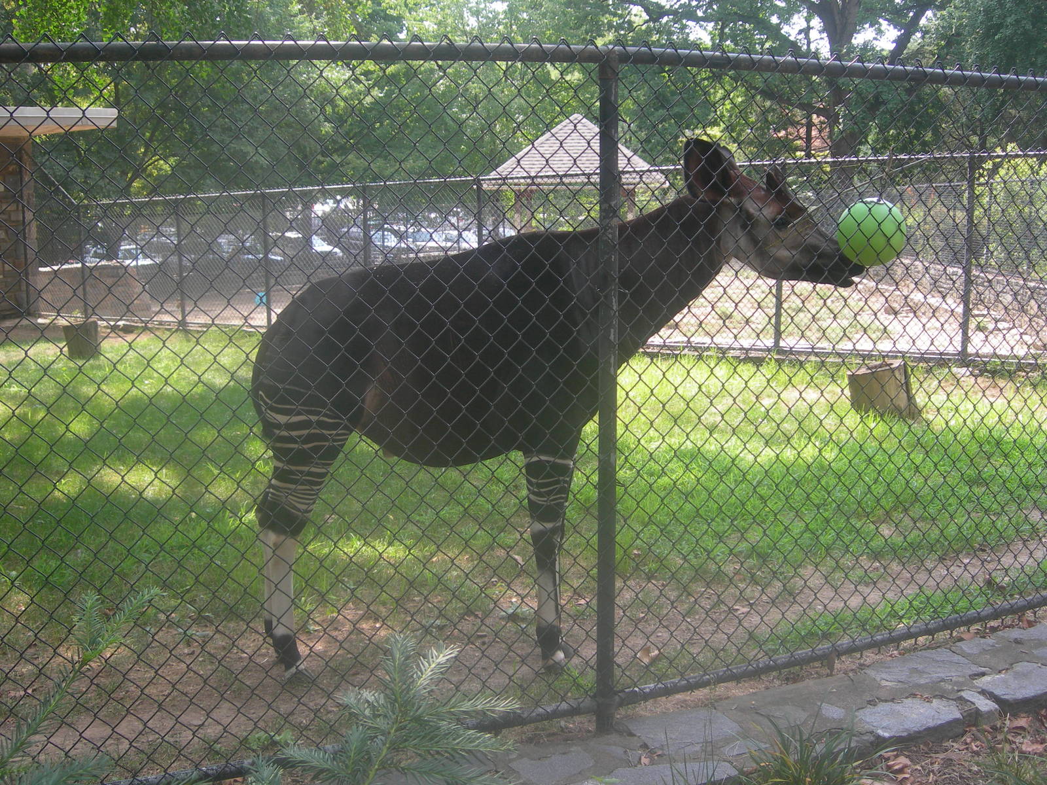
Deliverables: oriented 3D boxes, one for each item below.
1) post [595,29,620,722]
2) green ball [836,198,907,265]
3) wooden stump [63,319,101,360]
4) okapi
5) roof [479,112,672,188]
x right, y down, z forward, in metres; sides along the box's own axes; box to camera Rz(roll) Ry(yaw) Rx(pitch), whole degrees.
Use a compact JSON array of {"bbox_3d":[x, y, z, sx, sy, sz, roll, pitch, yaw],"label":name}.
[{"bbox_3d":[0.230,0.015,3.377,0.052,1.880,0.052,0,7,0],"label":"post"},{"bbox_3d":[1.156,-0.533,4.120,0.230,0.230,0.230,0,7,0],"label":"green ball"},{"bbox_3d":[-4.915,-0.583,13.800,0.400,0.420,0.400,0,7,0],"label":"wooden stump"},{"bbox_3d":[0.140,0.025,4.093,2.030,1.700,0.550,-1,7,-4],"label":"okapi"},{"bbox_3d":[1.096,-5.188,26.800,3.730,1.600,3.730,0,7,0],"label":"roof"}]

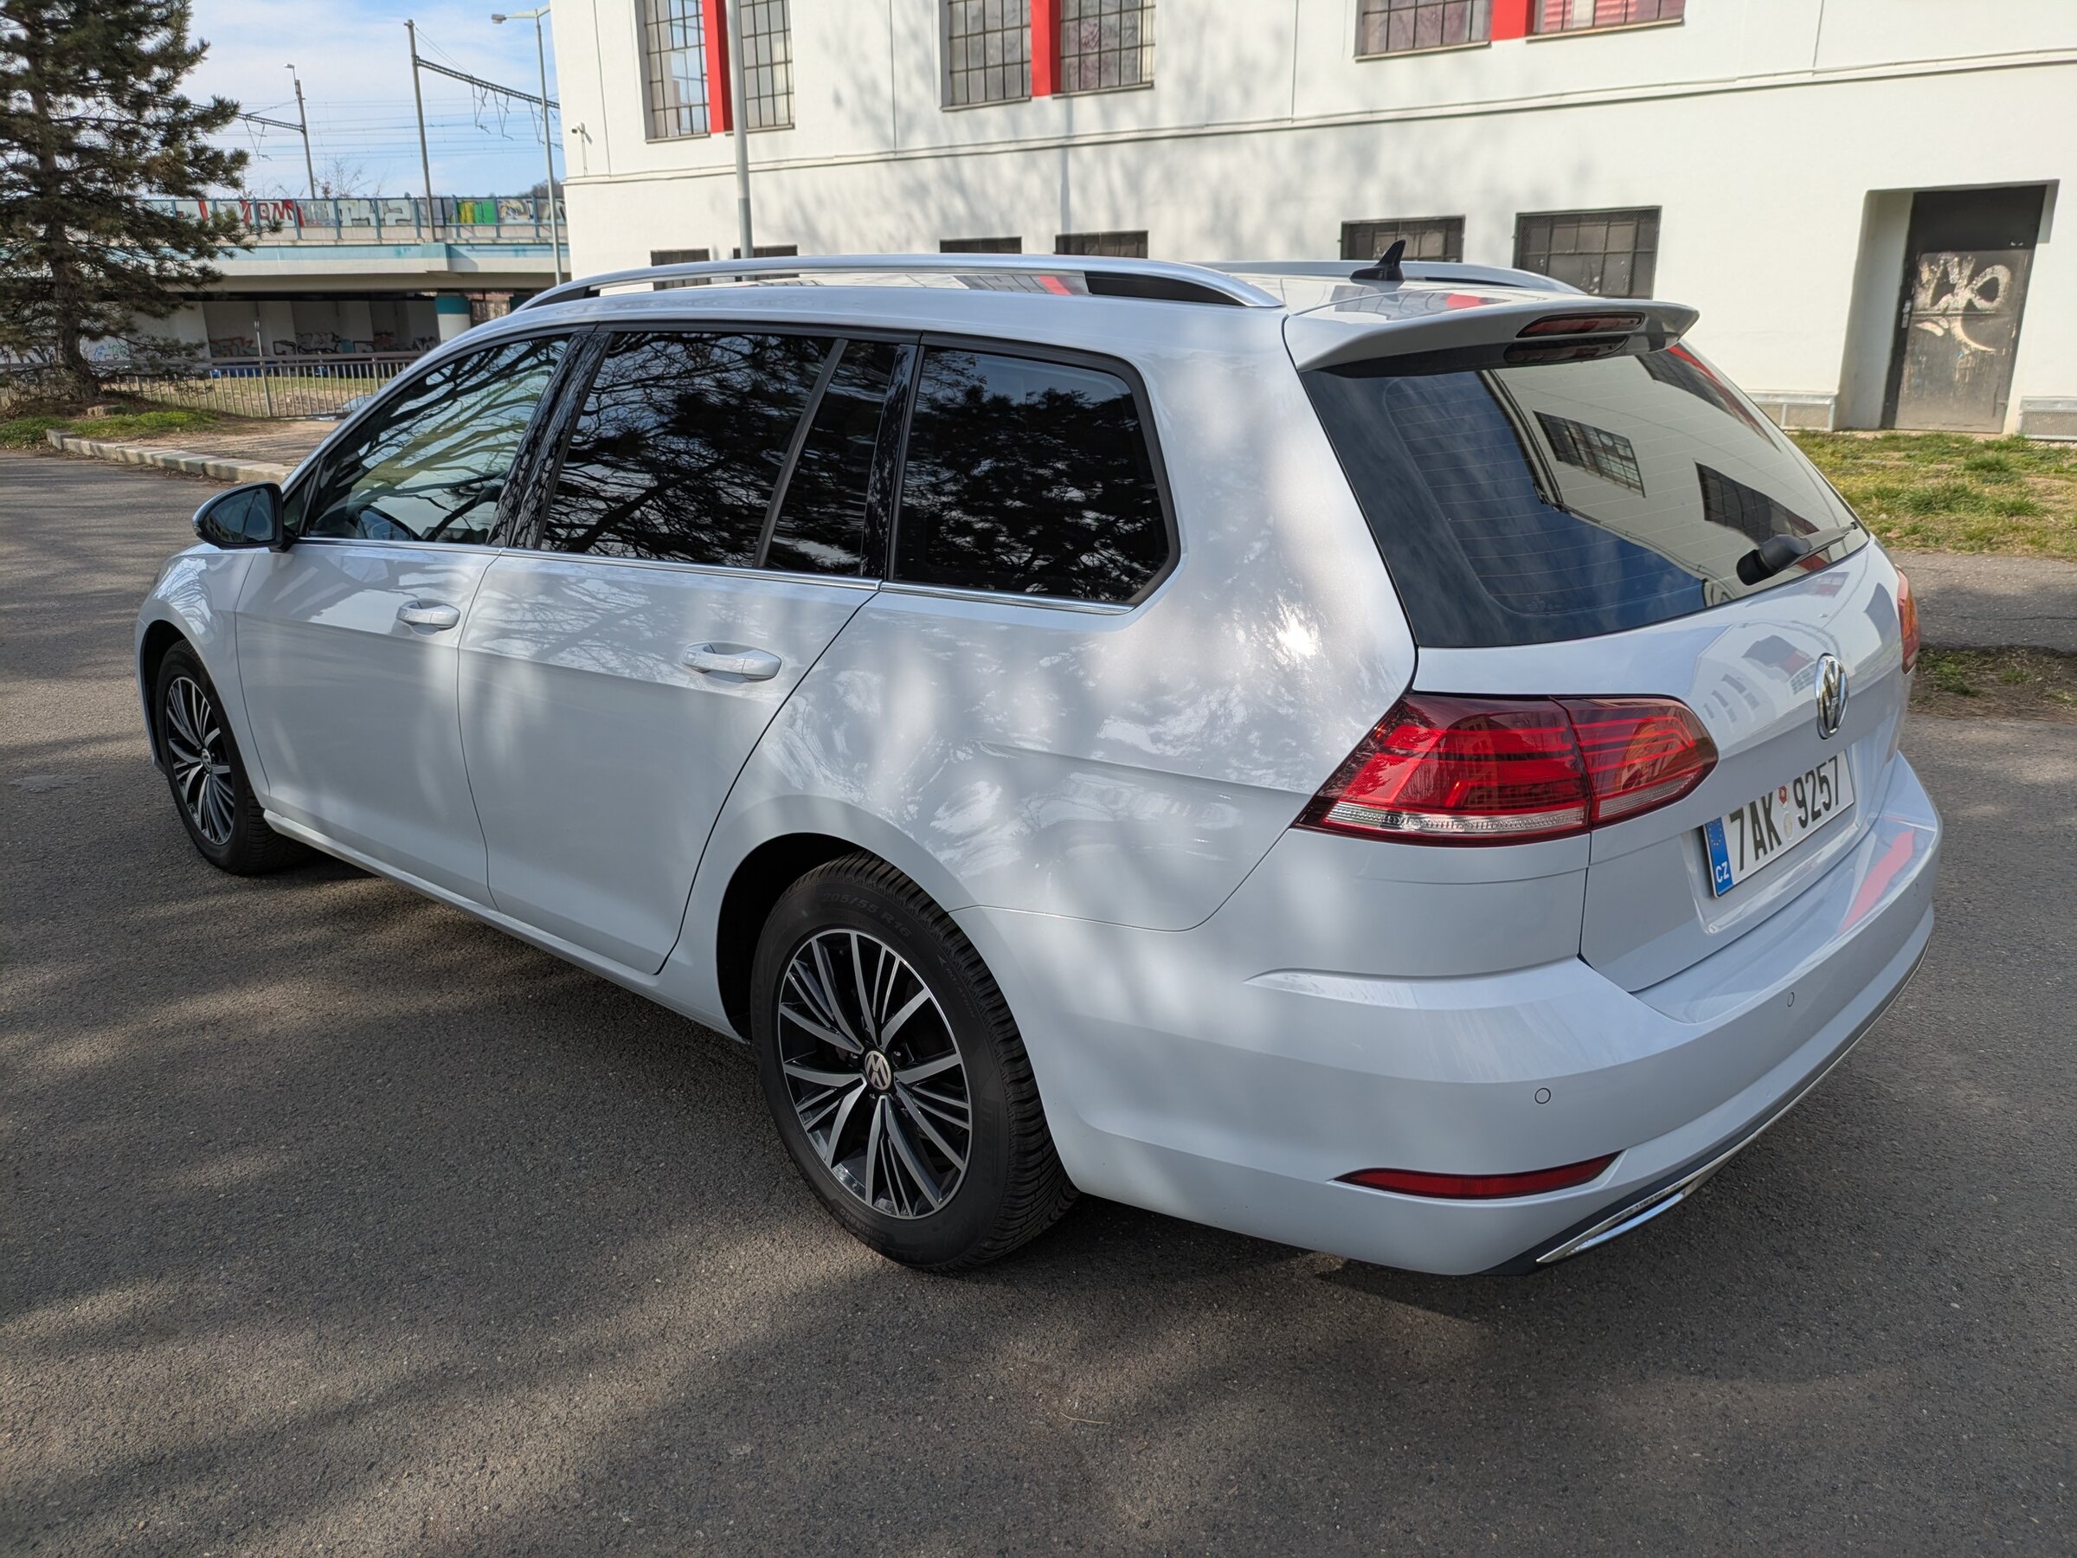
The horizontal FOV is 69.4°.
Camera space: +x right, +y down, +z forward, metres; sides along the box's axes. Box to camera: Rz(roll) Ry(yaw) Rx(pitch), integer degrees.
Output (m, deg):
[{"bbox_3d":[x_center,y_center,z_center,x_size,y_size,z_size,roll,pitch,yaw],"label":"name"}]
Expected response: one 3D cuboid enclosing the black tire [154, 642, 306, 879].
[{"bbox_3d":[-2.150,-0.068,4.027,0.630,0.630,0.210,14,22,41],"label":"black tire"}]

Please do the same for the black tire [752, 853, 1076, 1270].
[{"bbox_3d":[-0.182,0.414,2.287,0.632,0.628,0.210,14,23,41],"label":"black tire"}]

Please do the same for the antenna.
[{"bbox_3d":[0.523,-0.794,2.309,0.092,0.063,0.032,15,22,42],"label":"antenna"}]

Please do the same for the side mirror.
[{"bbox_3d":[-1.740,-0.573,3.263,0.130,0.155,0.215,14,23,41],"label":"side mirror"}]

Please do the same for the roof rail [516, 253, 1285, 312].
[{"bbox_3d":[-0.380,-0.779,2.377,1.850,0.093,0.060,14,23,41],"label":"roof rail"}]

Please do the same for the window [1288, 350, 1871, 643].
[{"bbox_3d":[0.822,-0.424,2.077,1.400,0.092,0.456,-18,69,-44],"label":"window"}]

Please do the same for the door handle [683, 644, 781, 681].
[{"bbox_3d":[-0.449,-0.171,2.189,0.220,0.040,0.048,9,19,43],"label":"door handle"}]

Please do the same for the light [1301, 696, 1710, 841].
[{"bbox_3d":[0.532,-0.040,1.581,0.512,0.146,0.189,-13,20,-32],"label":"light"}]

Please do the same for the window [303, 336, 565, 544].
[{"bbox_3d":[-1.268,-0.676,3.074,0.977,0.468,0.060,16,0,44],"label":"window"}]

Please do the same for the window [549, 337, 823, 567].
[{"bbox_3d":[-0.590,-0.543,2.422,0.660,0.360,0.030,15,1,42],"label":"window"}]

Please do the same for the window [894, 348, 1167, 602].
[{"bbox_3d":[-0.017,-0.395,1.920,0.496,0.332,0.055,13,-4,38],"label":"window"}]

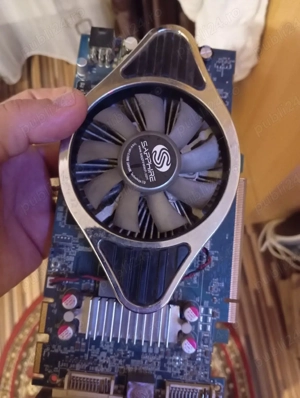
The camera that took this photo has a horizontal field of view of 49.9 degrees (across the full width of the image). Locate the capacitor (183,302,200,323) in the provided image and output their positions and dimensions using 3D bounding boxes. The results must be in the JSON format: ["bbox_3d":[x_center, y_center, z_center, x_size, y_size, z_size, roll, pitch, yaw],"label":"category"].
[{"bbox_3d":[0.022,0.063,0.179,0.008,0.009,0.008,6,82,-1],"label":"capacitor"}]

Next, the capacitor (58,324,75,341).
[{"bbox_3d":[-0.045,0.072,0.176,0.008,0.009,0.008,6,82,-1],"label":"capacitor"}]

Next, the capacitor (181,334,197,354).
[{"bbox_3d":[0.021,0.079,0.177,0.008,0.009,0.008,6,82,-1],"label":"capacitor"}]

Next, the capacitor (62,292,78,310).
[{"bbox_3d":[-0.044,0.056,0.178,0.008,0.009,0.008,6,82,-1],"label":"capacitor"}]

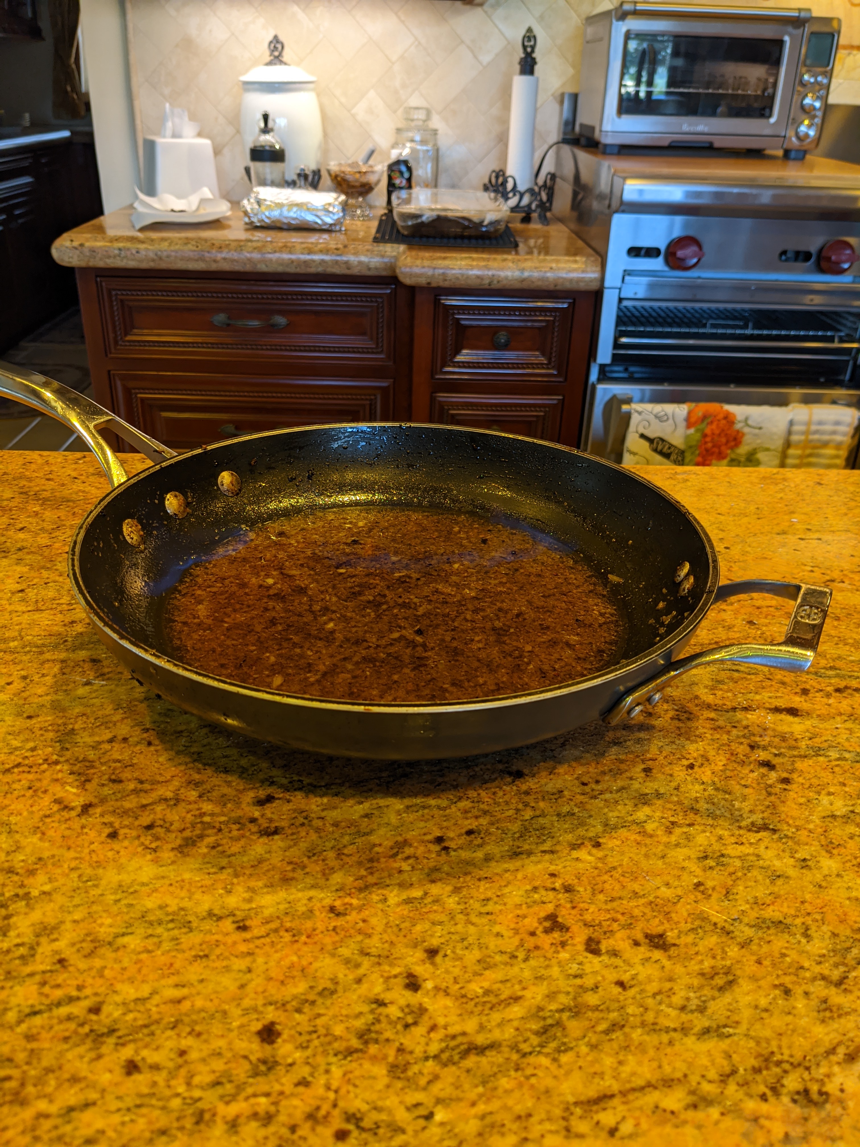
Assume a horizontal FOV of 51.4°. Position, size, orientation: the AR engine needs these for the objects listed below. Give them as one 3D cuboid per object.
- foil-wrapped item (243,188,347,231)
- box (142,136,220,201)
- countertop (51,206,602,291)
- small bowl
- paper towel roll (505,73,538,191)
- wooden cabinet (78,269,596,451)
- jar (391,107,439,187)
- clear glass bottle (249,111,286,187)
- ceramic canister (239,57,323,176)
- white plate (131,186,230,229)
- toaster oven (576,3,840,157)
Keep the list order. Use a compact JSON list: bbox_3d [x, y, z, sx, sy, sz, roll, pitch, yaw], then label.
[{"bbox_3d":[-0.290,-0.788,1.936,0.224,0.059,0.164,2,29,1],"label":"foil-wrapped item"},{"bbox_3d":[-0.562,-0.922,2.073,0.139,0.145,0.139,-10,31,-21],"label":"box"},{"bbox_3d":[-0.213,-0.726,1.944,1.056,0.053,0.743,1,29,-2],"label":"countertop"},{"bbox_3d":[-0.165,-0.868,2.033,0.137,0.113,0.137,1,29,-2],"label":"small bowl"},{"bbox_3d":[0.211,-0.993,2.077,0.061,0.281,0.061,2,29,-1],"label":"paper towel roll"},{"bbox_3d":[-0.208,-0.334,2.180,1.005,0.861,0.693,1,29,-2],"label":"wooden cabinet"},{"bbox_3d":[-0.041,-0.975,2.117,0.109,0.228,0.109,1,29,-2],"label":"jar"},{"bbox_3d":[-0.361,-0.912,1.996,0.079,0.214,0.079,1,29,-2],"label":"clear glass bottle"},{"bbox_3d":[-0.343,-1.018,2.067,0.191,0.322,0.191,1,29,-2],"label":"ceramic canister"},{"bbox_3d":[-0.526,-0.768,1.893,0.216,0.049,0.218,1,29,-2],"label":"white plate"},{"bbox_3d":[0.600,-1.079,1.982,0.470,0.268,0.344,1,29,-2],"label":"toaster oven"}]

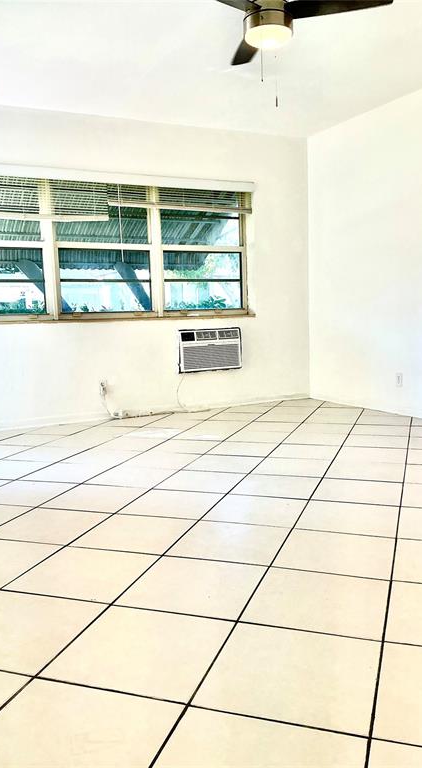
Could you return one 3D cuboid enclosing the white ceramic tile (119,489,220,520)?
[{"bbox_3d":[-0.172,0.560,2.871,0.396,0.012,0.396,0,6,19],"label":"white ceramic tile"}]

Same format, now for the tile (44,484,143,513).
[{"bbox_3d":[-0.552,0.556,2.998,0.396,0.012,0.396,0,6,19],"label":"tile"}]

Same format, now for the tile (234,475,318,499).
[{"bbox_3d":[0.341,0.533,3.191,0.400,0.015,0.400,0,6,19],"label":"tile"}]

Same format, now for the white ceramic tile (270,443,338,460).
[{"bbox_3d":[0.603,0.445,3.959,0.400,0.015,0.400,0,6,19],"label":"white ceramic tile"}]

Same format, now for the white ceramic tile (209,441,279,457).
[{"bbox_3d":[0.217,0.442,4.090,0.400,0.015,0.400,0,6,19],"label":"white ceramic tile"}]

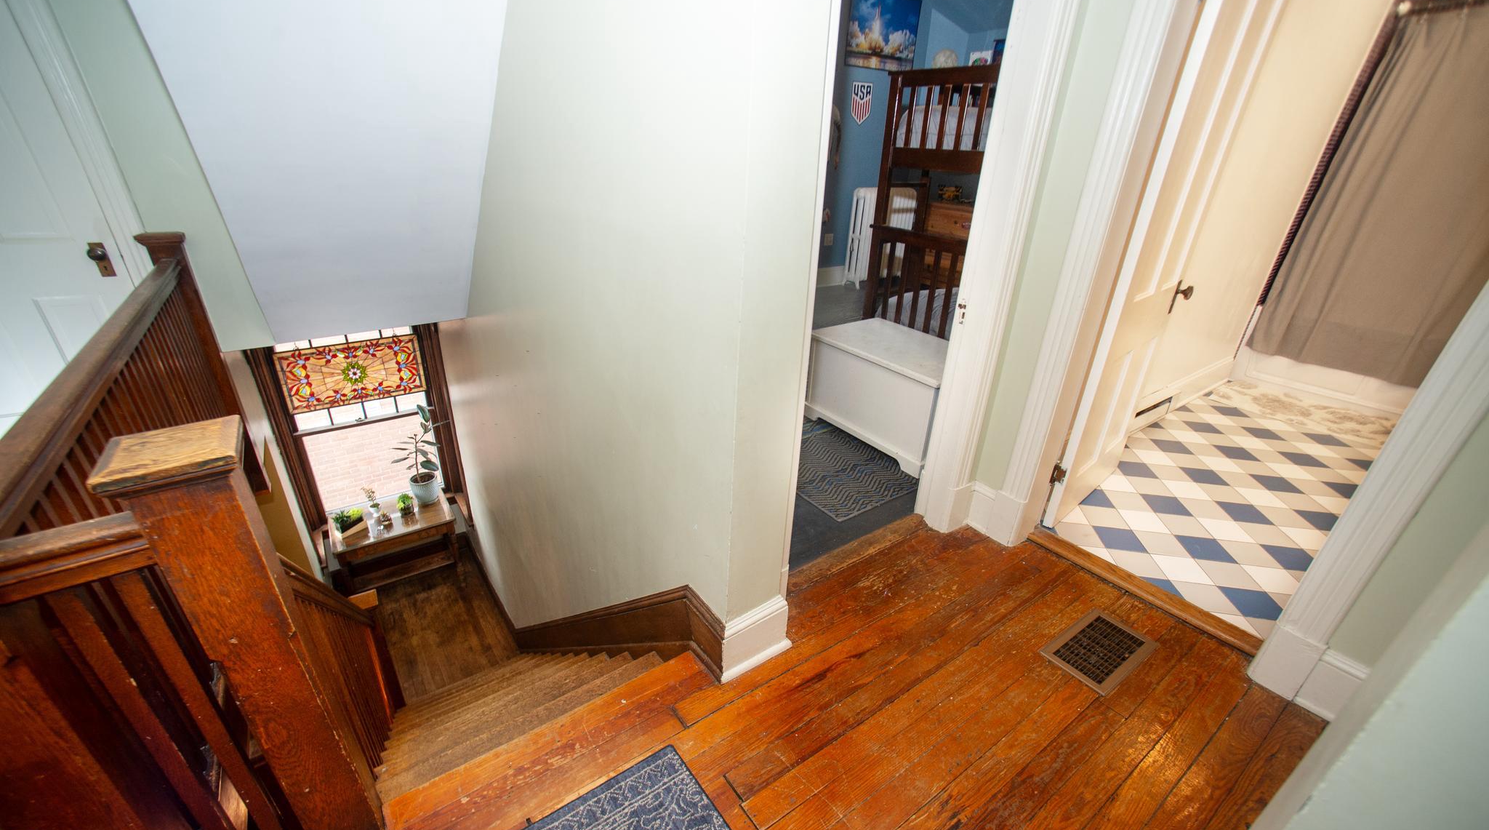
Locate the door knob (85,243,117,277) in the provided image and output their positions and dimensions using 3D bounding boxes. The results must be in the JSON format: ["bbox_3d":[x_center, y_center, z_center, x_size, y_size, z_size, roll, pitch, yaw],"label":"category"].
[{"bbox_3d":[-2.669,-0.645,2.403,0.055,0.145,0.065,-15,31,-32],"label":"door knob"}]

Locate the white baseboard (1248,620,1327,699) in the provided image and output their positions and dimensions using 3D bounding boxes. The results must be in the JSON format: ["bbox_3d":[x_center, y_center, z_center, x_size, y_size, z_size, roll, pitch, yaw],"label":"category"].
[{"bbox_3d":[1.606,0.726,1.713,0.032,0.217,0.113,-17,32,-34],"label":"white baseboard"}]

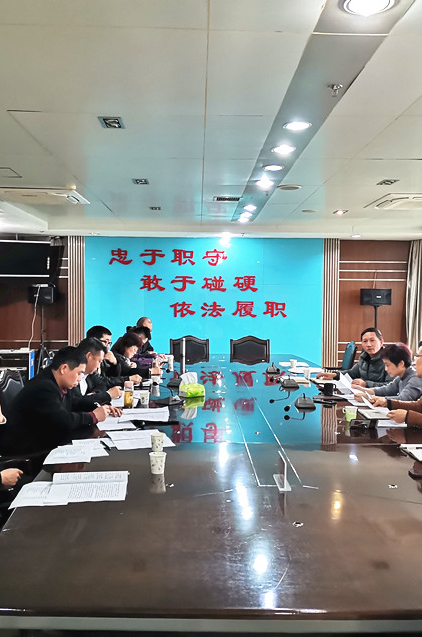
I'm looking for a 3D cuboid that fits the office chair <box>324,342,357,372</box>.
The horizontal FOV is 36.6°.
[{"bbox_3d":[1.517,0.785,8.008,0.600,0.960,0.600,0,2,-1],"label":"office chair"}]

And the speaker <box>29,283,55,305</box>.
[{"bbox_3d":[-2.614,-0.362,9.846,0.430,0.270,0.280,0,2,-1],"label":"speaker"}]

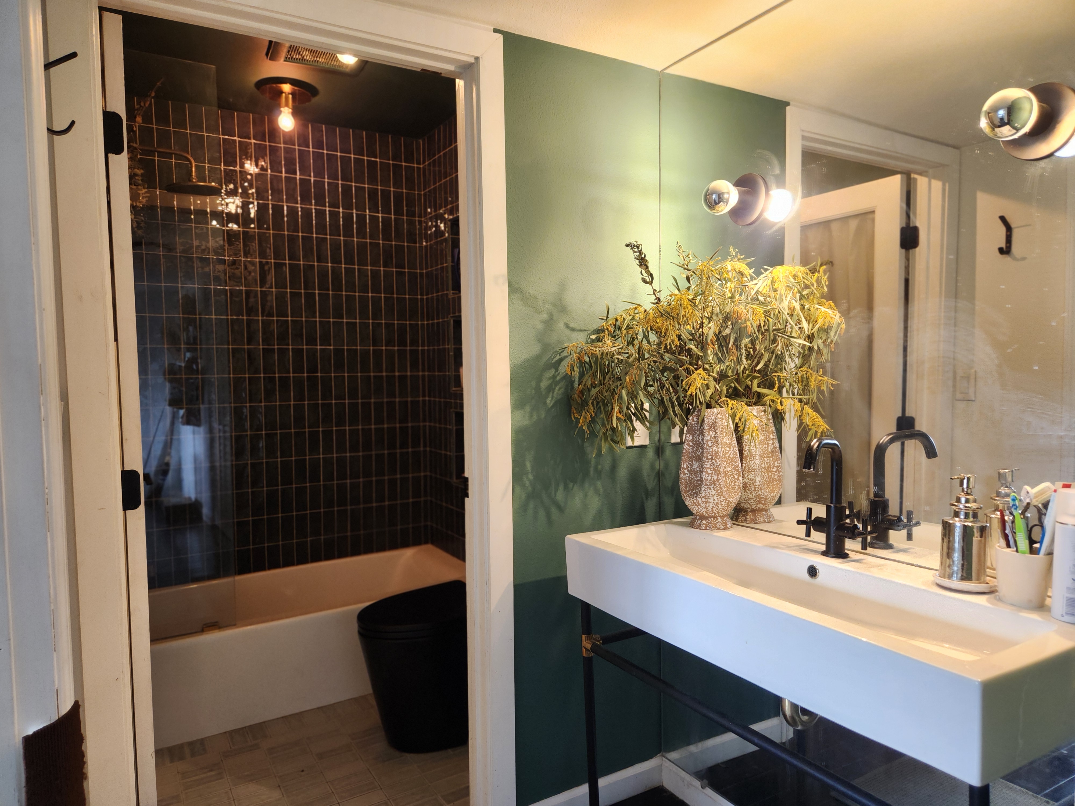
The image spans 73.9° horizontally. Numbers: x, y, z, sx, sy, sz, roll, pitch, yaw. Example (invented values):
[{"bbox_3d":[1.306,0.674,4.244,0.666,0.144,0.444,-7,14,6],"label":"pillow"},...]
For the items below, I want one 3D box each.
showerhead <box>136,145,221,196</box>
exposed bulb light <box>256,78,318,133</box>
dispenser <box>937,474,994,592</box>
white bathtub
[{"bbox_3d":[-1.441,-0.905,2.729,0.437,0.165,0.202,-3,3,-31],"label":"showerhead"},{"bbox_3d":[-1.035,-1.214,2.966,0.235,0.172,0.235,-3,3,-31],"label":"exposed bulb light"},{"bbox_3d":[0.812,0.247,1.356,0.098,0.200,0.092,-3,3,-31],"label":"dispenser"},{"bbox_3d":[-1.017,0.972,3.072,1.524,0.368,0.761,-3,3,-31],"label":"white bathtub"}]

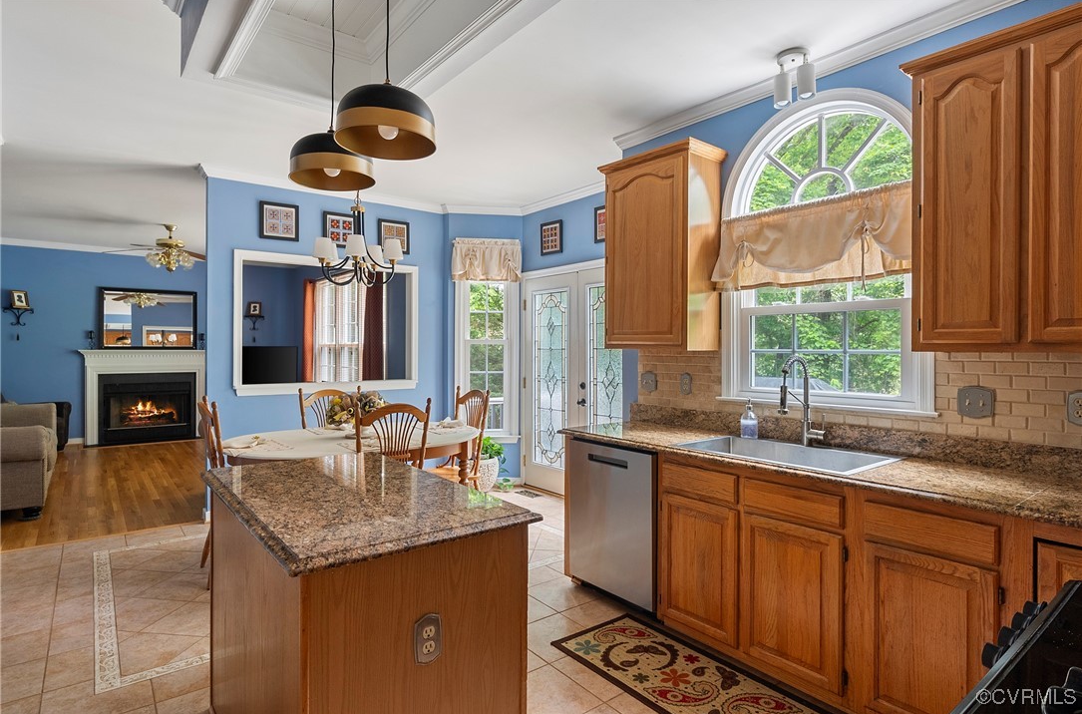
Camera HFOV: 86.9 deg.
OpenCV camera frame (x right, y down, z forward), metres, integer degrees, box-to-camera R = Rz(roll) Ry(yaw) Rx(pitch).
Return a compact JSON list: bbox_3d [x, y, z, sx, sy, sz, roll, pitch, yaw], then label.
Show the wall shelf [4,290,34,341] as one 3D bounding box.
[{"bbox_3d":[-6.955,-0.550,7.610,0.300,0.660,0.140,0,1,-39],"label":"wall shelf"}]

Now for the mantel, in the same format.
[{"bbox_3d":[-5.825,0.575,8.485,1.620,1.340,0.210,0,1,-39],"label":"mantel"}]

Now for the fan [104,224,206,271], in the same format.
[{"bbox_3d":[-4.250,-1.249,6.540,1.300,0.530,1.300,-1,1,-38],"label":"fan"}]

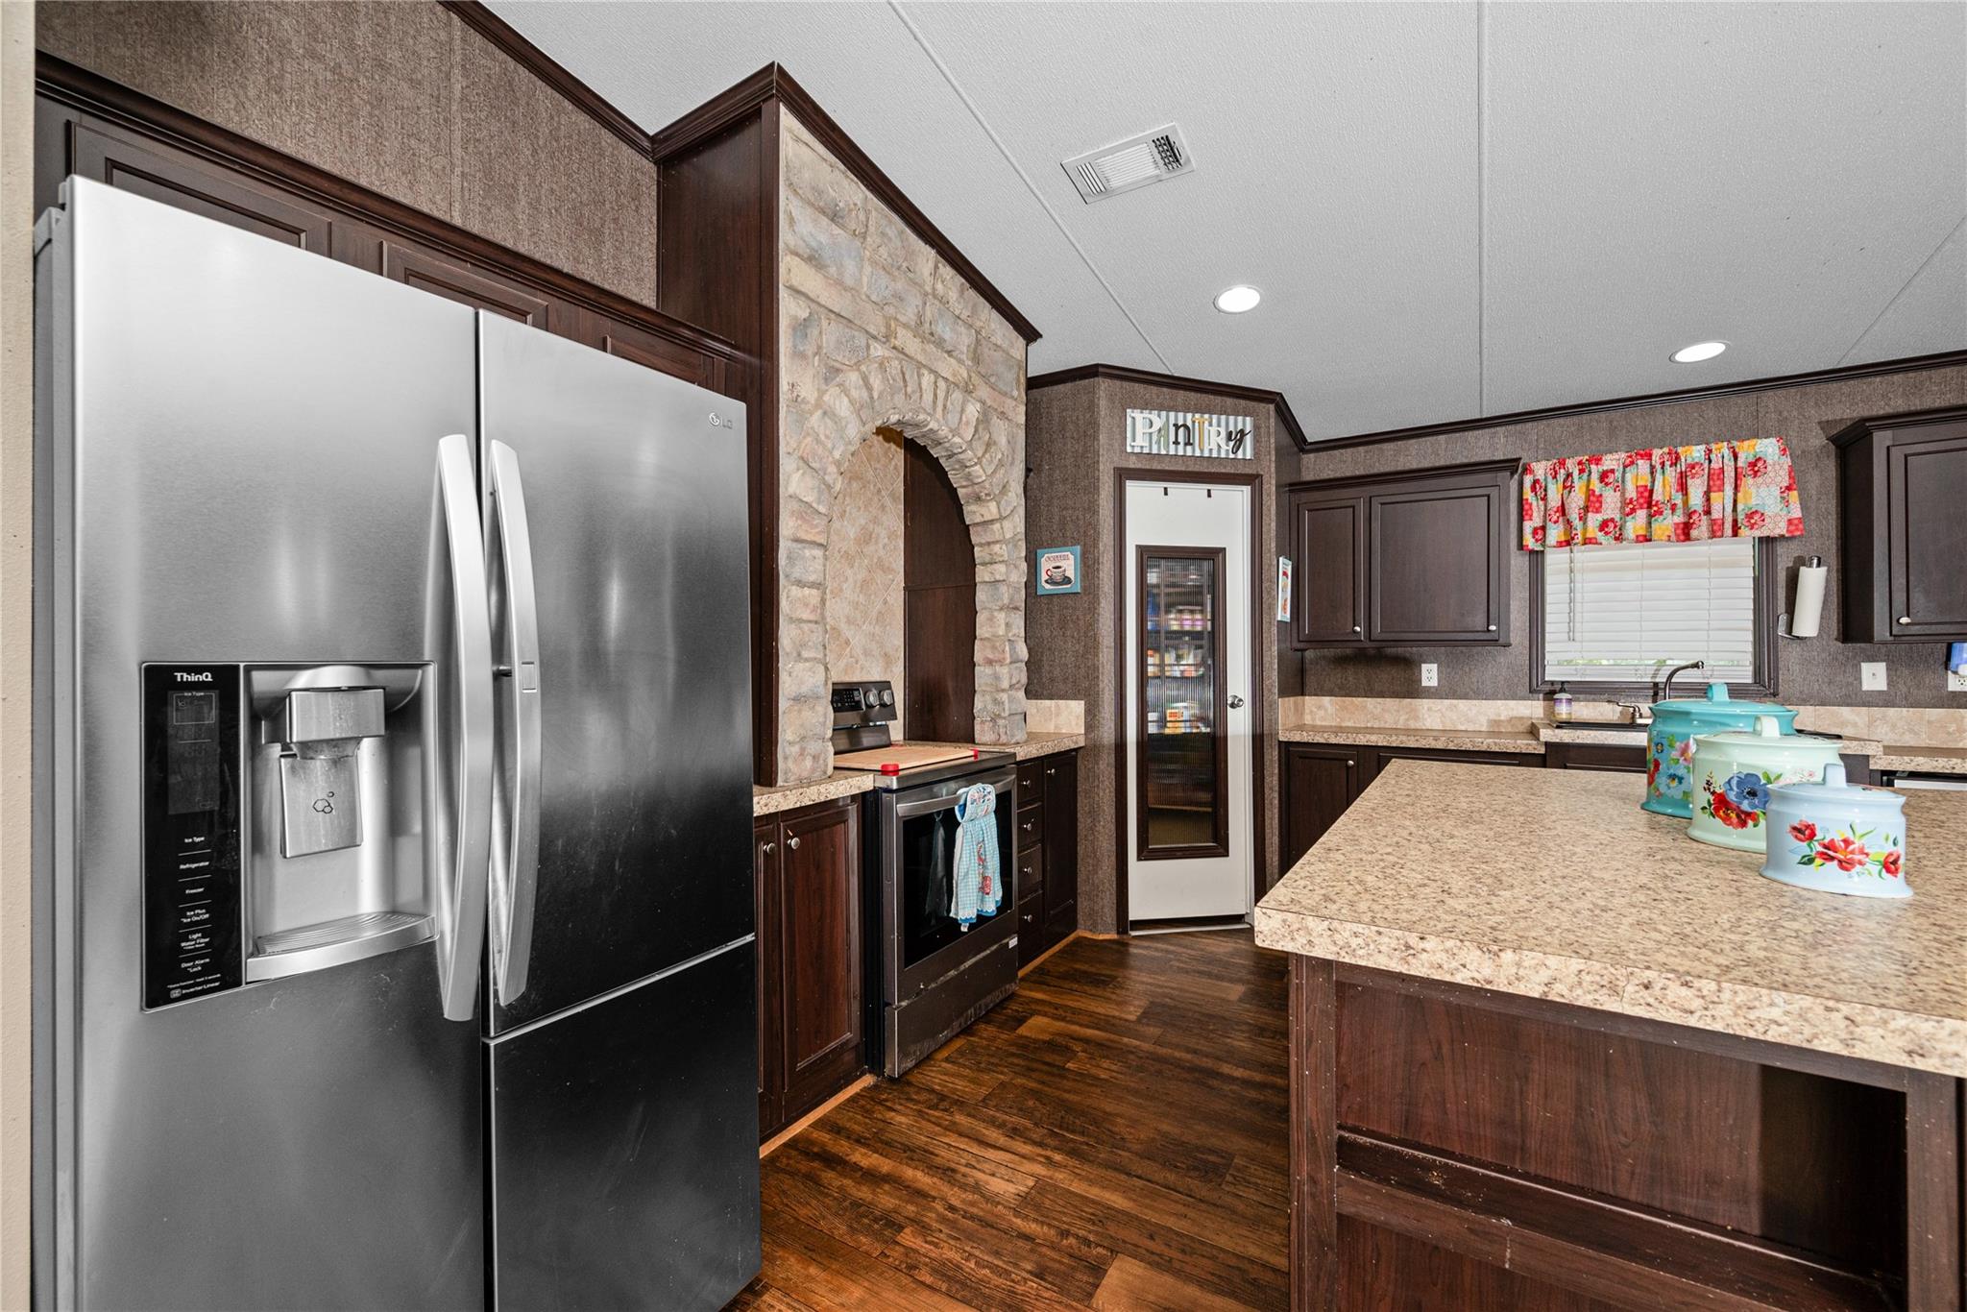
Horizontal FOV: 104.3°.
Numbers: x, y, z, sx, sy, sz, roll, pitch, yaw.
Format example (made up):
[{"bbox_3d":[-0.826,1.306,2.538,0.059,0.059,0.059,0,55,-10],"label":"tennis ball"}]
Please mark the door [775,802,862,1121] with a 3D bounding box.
[{"bbox_3d":[-0.460,0.863,2.198,0.033,0.812,0.325,0,0,33],"label":"door"}]

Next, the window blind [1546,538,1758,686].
[{"bbox_3d":[2.968,-0.305,3.433,0.715,0.860,0.050,-1,-1,33],"label":"window blind"}]

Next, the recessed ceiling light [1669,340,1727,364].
[{"bbox_3d":[2.848,-1.211,3.040,0.175,0.020,0.175,-1,-8,33],"label":"recessed ceiling light"}]

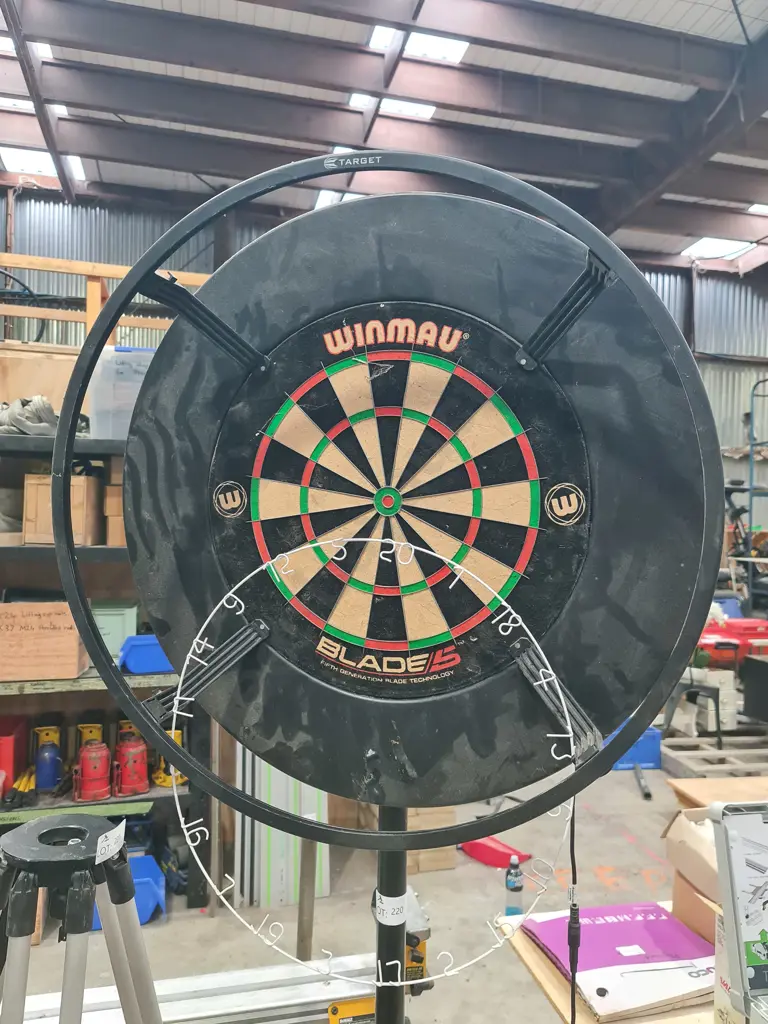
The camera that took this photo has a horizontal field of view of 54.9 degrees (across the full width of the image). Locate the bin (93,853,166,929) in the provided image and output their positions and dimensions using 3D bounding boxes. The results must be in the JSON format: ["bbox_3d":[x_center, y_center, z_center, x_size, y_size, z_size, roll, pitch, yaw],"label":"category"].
[{"bbox_3d":[-1.054,1.547,3.017,0.320,0.190,0.196,1,1,-14],"label":"bin"}]

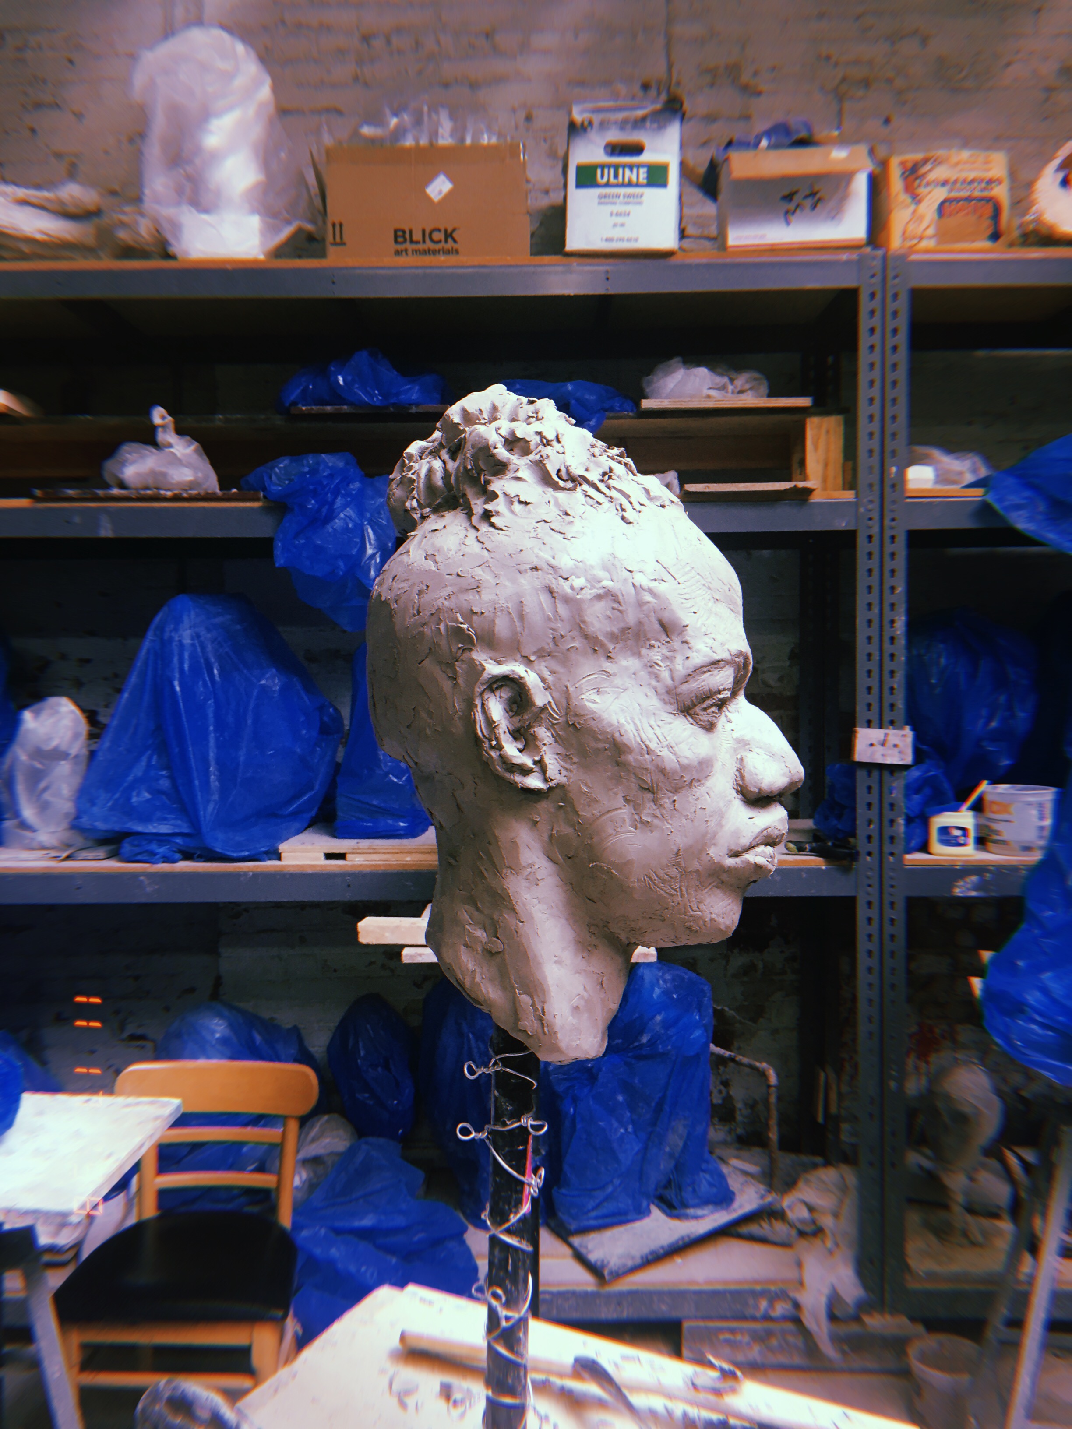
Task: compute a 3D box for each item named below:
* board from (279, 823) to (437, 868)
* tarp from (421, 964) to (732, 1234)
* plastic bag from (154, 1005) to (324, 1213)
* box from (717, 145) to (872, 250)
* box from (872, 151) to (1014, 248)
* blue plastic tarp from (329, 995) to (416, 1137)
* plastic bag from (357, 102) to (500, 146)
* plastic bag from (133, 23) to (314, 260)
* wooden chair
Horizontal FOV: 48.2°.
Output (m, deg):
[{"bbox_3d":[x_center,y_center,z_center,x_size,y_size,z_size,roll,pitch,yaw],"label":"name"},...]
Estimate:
[{"bbox_3d":[-0.354,0.310,2.993,0.480,0.035,0.430,-1,3,0],"label":"board"},{"bbox_3d":[0.100,0.971,3.165,0.806,0.627,0.400,-1,3,0],"label":"tarp"},{"bbox_3d":[-0.772,1.038,3.119,0.430,0.590,0.420,-1,5,0],"label":"plastic bag"},{"bbox_3d":[0.582,-1.147,2.761,0.314,0.203,0.250,0,3,5],"label":"box"},{"bbox_3d":[0.930,-1.147,2.773,0.260,0.222,0.200,0,5,5],"label":"box"},{"bbox_3d":[-0.444,1.035,3.229,0.235,0.550,0.260,-1,5,0],"label":"blue plastic tarp"},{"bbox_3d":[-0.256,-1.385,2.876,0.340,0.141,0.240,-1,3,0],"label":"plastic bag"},{"bbox_3d":[-0.746,-1.330,2.867,0.424,0.607,0.330,-1,3,0],"label":"plastic bag"},{"bbox_3d":[-0.684,1.130,2.379,0.435,0.800,0.450,-1,5,2],"label":"wooden chair"}]

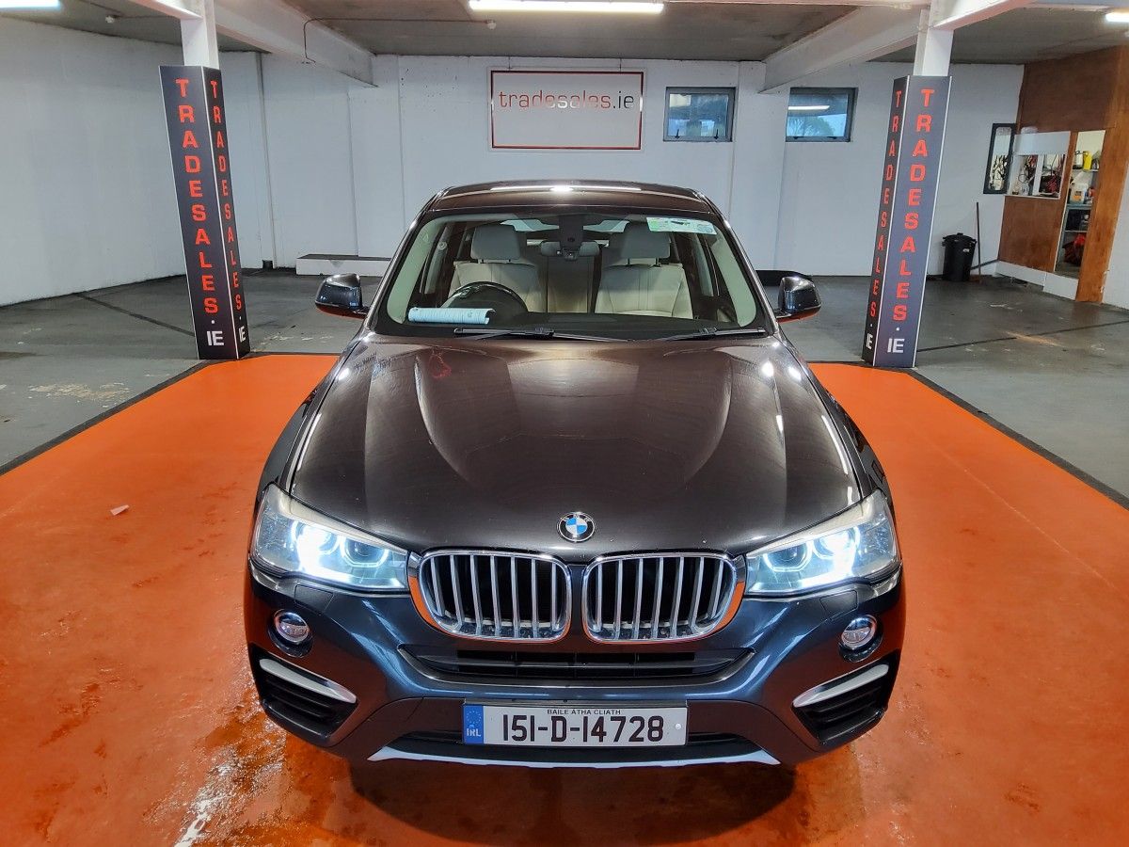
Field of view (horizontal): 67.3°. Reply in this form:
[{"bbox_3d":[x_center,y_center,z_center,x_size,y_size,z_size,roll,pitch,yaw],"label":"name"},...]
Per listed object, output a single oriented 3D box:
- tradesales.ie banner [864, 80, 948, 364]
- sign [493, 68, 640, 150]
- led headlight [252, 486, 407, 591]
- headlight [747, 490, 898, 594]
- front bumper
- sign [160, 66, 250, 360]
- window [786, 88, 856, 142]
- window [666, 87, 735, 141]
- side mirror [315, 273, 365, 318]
[{"bbox_3d":[2.904,-1.671,7.231,0.335,2.362,0.300,1,18,0],"label":"tradesales.ie banner"},{"bbox_3d":[0.051,-4.581,12.428,2.208,1.066,0.050,1,18,0],"label":"sign"},{"bbox_3d":[-0.594,0.272,2.152,0.460,0.160,0.420,0,18,0],"label":"led headlight"},{"bbox_3d":[0.635,0.279,2.152,0.460,0.160,0.420,0,18,0],"label":"headlight"},{"bbox_3d":[0.019,0.541,2.142,1.830,0.500,0.460,0,18,0],"label":"front bumper"},{"bbox_3d":[-3.061,-1.755,7.289,0.338,2.398,0.300,1,18,0],"label":"sign"},{"bbox_3d":[3.761,-4.539,12.482,1.075,0.748,0.100,1,18,0],"label":"window"},{"bbox_3d":[1.995,-4.546,12.500,1.053,0.749,0.100,1,18,0],"label":"window"},{"bbox_3d":[-0.917,-0.535,3.518,0.220,0.175,0.190,0,18,0],"label":"side mirror"}]

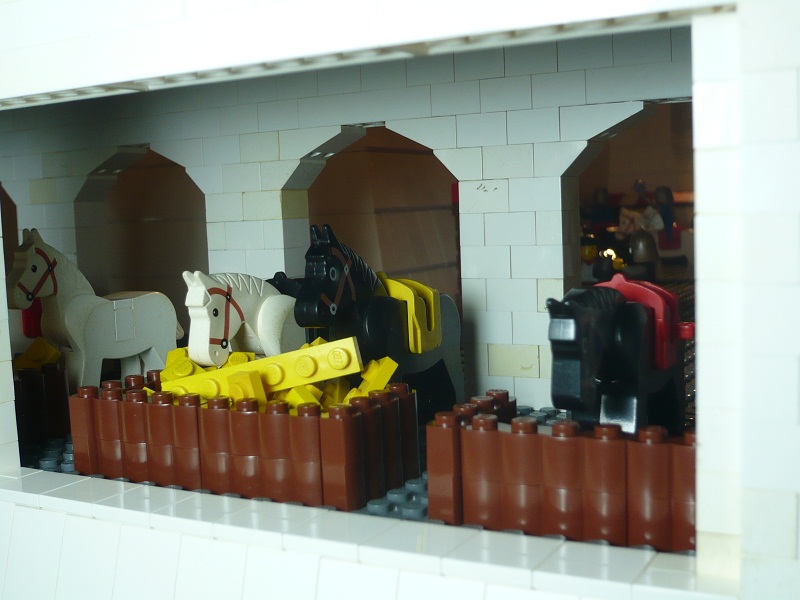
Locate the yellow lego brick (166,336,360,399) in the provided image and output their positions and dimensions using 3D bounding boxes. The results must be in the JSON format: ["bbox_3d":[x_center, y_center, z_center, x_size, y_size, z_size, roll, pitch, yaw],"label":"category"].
[{"bbox_3d":[-0.032,0.018,0.230,0.048,0.008,0.005,-14,-1,12],"label":"yellow lego brick"}]

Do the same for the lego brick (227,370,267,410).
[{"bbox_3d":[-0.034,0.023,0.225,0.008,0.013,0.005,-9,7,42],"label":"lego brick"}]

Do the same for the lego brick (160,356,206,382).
[{"bbox_3d":[-0.053,0.021,0.252,0.015,0.005,0.008,33,52,15],"label":"lego brick"}]

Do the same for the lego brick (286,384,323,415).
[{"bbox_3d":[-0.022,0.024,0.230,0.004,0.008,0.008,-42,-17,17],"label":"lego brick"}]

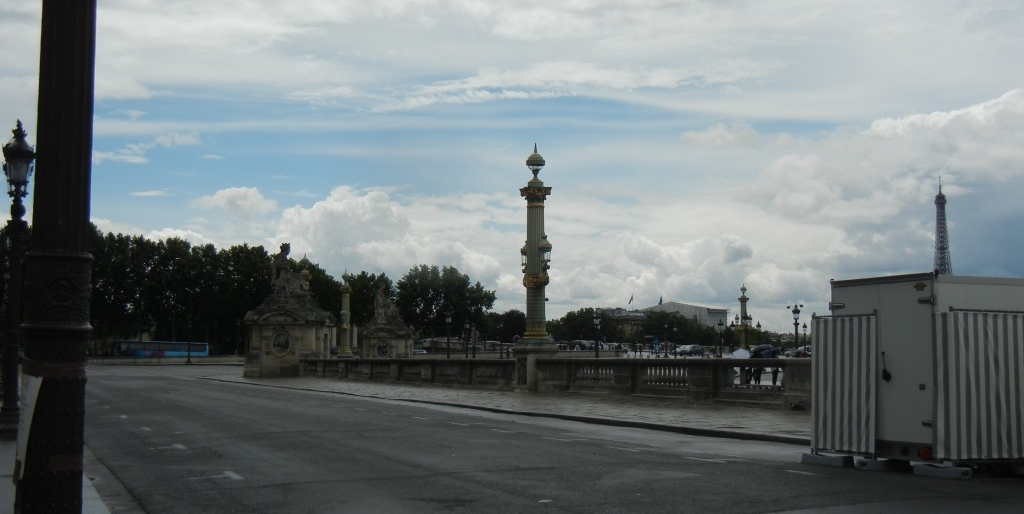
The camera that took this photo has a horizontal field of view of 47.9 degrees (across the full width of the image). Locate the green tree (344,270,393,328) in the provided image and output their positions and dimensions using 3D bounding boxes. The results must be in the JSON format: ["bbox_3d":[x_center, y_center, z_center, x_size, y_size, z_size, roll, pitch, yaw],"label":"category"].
[{"bbox_3d":[-25.480,10.623,204.854,11.500,16.860,11.000,0,-5,0],"label":"green tree"}]

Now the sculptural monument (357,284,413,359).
[{"bbox_3d":[-14.869,8.492,137.784,5.800,10.310,5.800,0,-5,3],"label":"sculptural monument"}]

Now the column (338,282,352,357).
[{"bbox_3d":[-17.400,6.065,120.932,1.550,8.900,1.550,0,-5,3],"label":"column"}]

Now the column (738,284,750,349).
[{"bbox_3d":[31.214,8.044,154.889,1.550,8.850,1.550,0,-5,3],"label":"column"}]

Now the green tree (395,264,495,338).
[{"bbox_3d":[-11.988,10.089,204.901,17.000,17.930,14.000,0,-5,0],"label":"green tree"}]

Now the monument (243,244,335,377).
[{"bbox_3d":[-17.659,4.219,91.983,5.800,10.560,5.800,0,-5,3],"label":"monument"}]

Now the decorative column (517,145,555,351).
[{"bbox_3d":[1.045,-0.405,50.227,1.600,9.050,1.600,0,-5,3],"label":"decorative column"}]

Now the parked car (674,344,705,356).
[{"bbox_3d":[24.537,12.856,159.486,4.400,1.650,1.800,4,-7,-41],"label":"parked car"}]

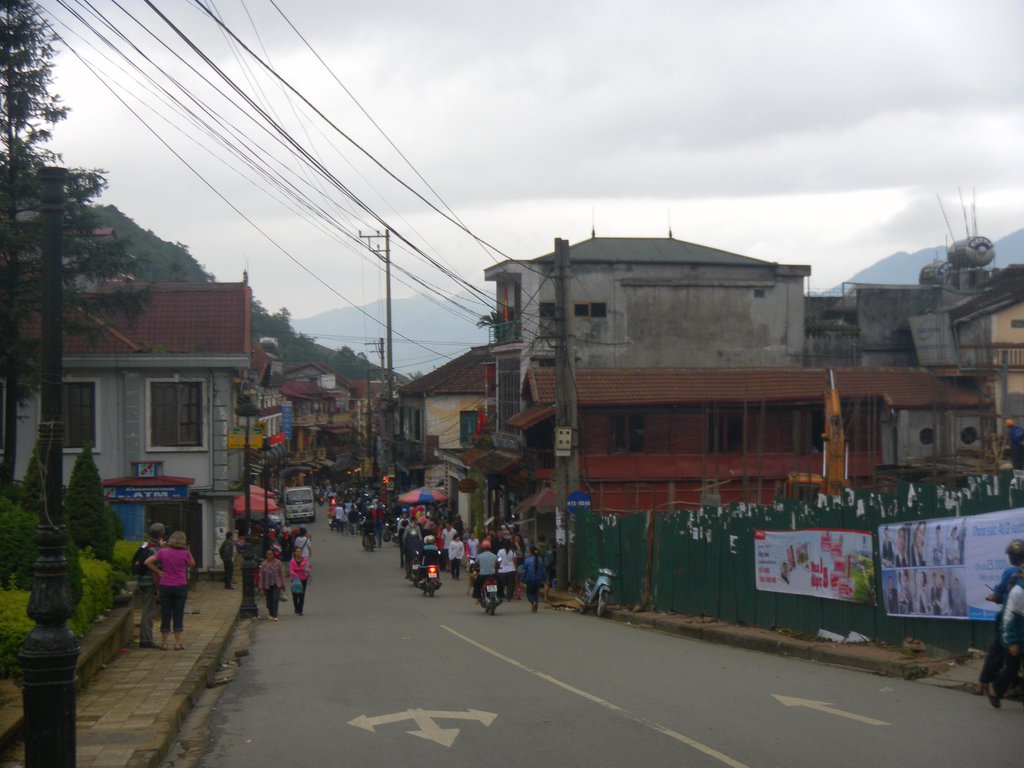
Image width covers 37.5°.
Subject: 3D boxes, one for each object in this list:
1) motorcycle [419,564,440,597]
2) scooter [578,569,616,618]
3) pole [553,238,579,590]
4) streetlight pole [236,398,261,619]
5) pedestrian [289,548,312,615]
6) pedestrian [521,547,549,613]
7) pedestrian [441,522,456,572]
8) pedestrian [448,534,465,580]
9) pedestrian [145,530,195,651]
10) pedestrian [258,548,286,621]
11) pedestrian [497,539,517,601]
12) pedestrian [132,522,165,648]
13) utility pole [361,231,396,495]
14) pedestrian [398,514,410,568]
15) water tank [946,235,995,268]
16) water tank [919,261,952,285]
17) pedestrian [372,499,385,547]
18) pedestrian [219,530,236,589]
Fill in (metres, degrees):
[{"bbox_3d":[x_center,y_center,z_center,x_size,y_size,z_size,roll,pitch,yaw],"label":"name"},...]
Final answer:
[{"bbox_3d":[-2.158,5.052,39.700,0.680,1.080,1.880,0,-4,-9],"label":"motorcycle"},{"bbox_3d":[1.843,4.646,33.700,0.680,1.070,1.870,0,-5,-16],"label":"scooter"},{"bbox_3d":[1.402,0.791,38.800,0.580,9.040,0.400,0,0,0],"label":"pole"},{"bbox_3d":[-5.670,2.674,32.400,0.500,4.720,0.500,0,1,-9],"label":"streetlight pole"},{"bbox_3d":[-4.755,4.451,34.000,0.480,1.510,0.380,0,0,-8],"label":"pedestrian"},{"bbox_3d":[0.517,4.398,33.900,0.520,1.472,0.420,0,0,-6],"label":"pedestrian"},{"bbox_3d":[-1.996,5.172,47.800,0.500,1.537,0.330,0,0,-6],"label":"pedestrian"},{"bbox_3d":[-1.657,5.184,45.300,0.460,1.390,0.330,0,0,-9],"label":"pedestrian"},{"bbox_3d":[-4.760,2.881,21.000,0.680,1.656,0.420,0,0,-5],"label":"pedestrian"},{"bbox_3d":[-5.101,4.263,32.000,0.520,1.530,0.360,0,1,-10],"label":"pedestrian"},{"bbox_3d":[-0.121,4.488,36.400,0.480,1.496,0.380,0,0,-5],"label":"pedestrian"},{"bbox_3d":[-5.132,2.852,21.300,0.420,1.750,0.500,-1,1,-37],"label":"pedestrian"},{"bbox_3d":[-6.573,-0.302,74.000,1.650,14.404,0.420,0,0,9],"label":"utility pole"},{"bbox_3d":[-3.228,4.729,45.300,0.450,1.600,0.320,0,1,-9],"label":"pedestrian"},{"bbox_3d":[17.323,-5.006,57.000,1.150,1.180,1.680,0,1,-9],"label":"water tank"},{"bbox_3d":[16.550,-4.171,58.000,1.130,1.150,1.650,0,1,-9],"label":"water tank"},{"bbox_3d":[-4.441,4.607,50.000,0.480,1.620,0.330,0,1,-9],"label":"pedestrian"},{"bbox_3d":[-7.793,4.836,41.400,0.380,1.578,0.480,0,0,-18],"label":"pedestrian"}]

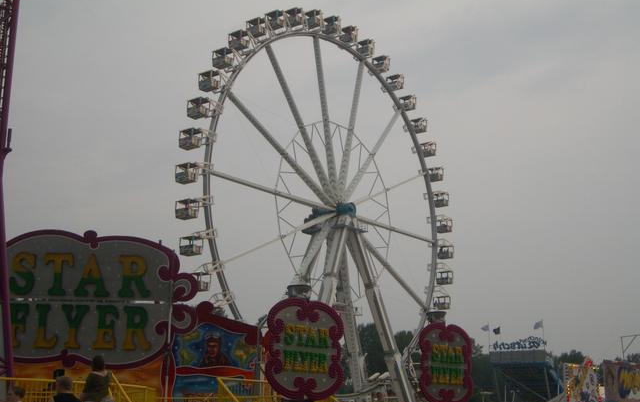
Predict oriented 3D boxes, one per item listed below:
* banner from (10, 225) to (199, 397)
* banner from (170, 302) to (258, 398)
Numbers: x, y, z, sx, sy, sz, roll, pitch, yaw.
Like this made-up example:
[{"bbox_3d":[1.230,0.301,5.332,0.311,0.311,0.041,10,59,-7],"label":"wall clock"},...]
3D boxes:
[{"bbox_3d":[-6.365,3.192,26.044,5.700,4.860,0.250,2,-14,-6],"label":"banner"},{"bbox_3d":[-3.011,4.364,25.964,2.520,2.980,0.200,4,-15,-12],"label":"banner"}]

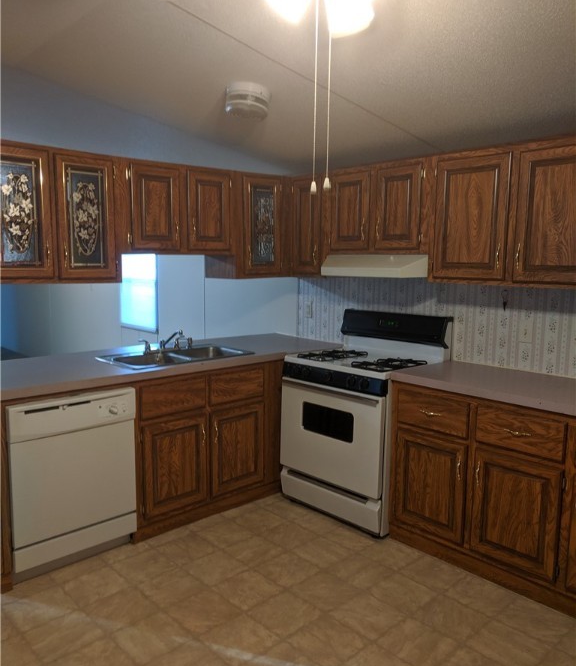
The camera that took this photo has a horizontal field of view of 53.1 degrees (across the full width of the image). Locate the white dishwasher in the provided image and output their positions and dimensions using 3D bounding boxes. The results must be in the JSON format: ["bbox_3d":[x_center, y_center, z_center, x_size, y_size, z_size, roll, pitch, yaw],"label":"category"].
[{"bbox_3d":[-1.189,0.673,2.950,0.602,0.808,0.606,-6,9,-42],"label":"white dishwasher"}]

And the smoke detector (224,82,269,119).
[{"bbox_3d":[-0.172,-1.000,2.480,0.185,0.085,0.185,7,1,0],"label":"smoke detector"}]

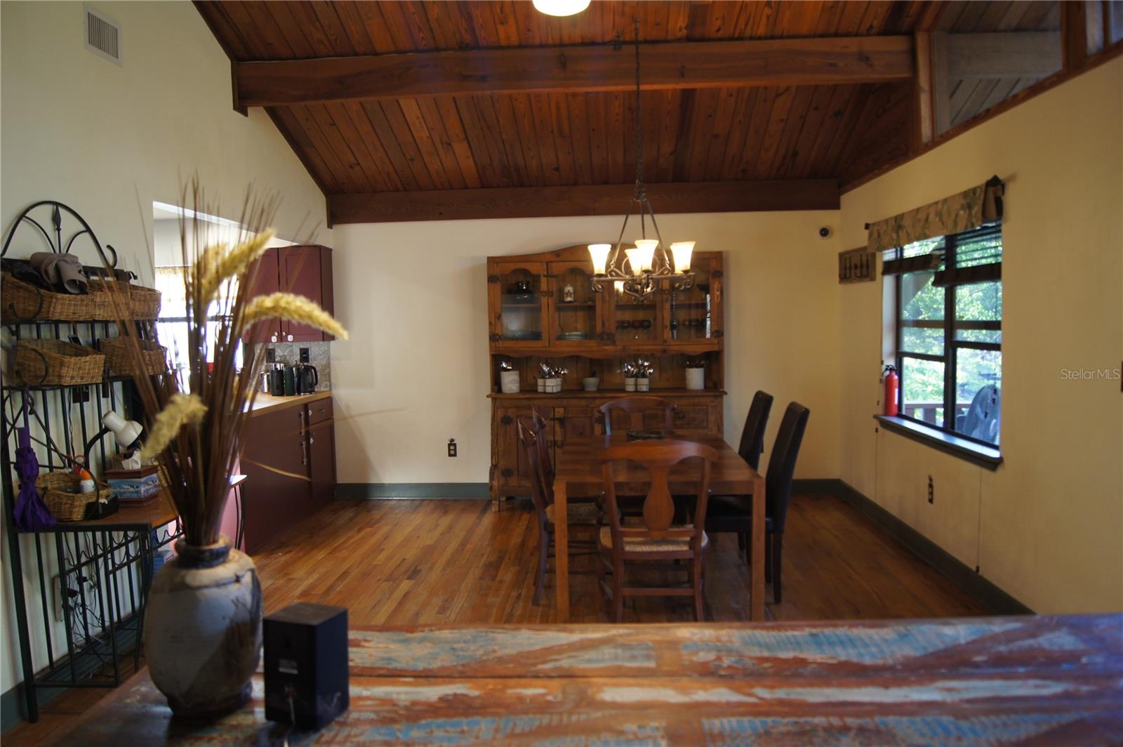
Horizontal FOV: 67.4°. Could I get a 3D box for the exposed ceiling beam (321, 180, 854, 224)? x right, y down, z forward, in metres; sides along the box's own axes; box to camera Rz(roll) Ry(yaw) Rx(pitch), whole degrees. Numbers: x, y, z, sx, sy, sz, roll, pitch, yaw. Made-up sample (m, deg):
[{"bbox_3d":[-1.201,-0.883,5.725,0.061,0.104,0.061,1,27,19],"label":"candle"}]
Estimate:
[{"bbox_3d":[0.170,-1.417,6.956,4.215,0.250,0.110,-1,4,3],"label":"exposed ceiling beam"}]

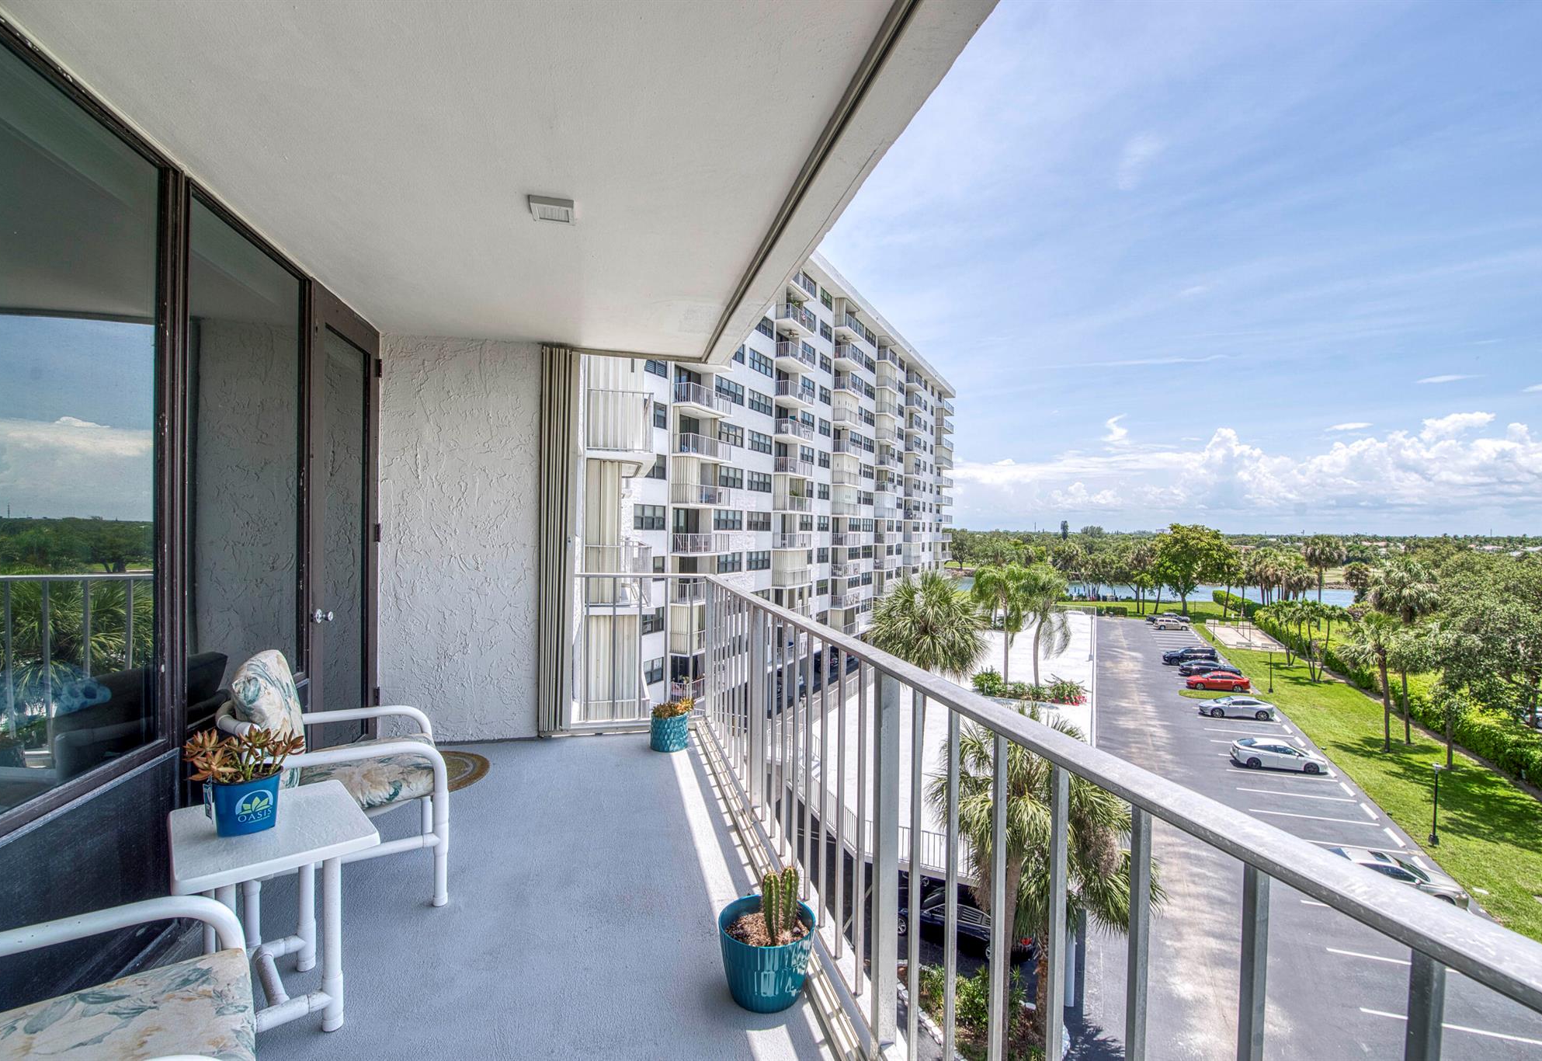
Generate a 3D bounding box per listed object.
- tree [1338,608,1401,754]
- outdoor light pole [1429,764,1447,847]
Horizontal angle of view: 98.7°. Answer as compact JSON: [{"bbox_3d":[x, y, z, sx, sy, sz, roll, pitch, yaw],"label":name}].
[{"bbox_3d":[36.900,9.300,40.900,3.200,8.500,3.200,0,0,42],"label":"tree"},{"bbox_3d":[28.350,11.680,28.200,0.420,3.470,0.420,0,0,19],"label":"outdoor light pole"}]

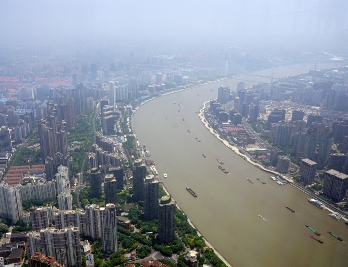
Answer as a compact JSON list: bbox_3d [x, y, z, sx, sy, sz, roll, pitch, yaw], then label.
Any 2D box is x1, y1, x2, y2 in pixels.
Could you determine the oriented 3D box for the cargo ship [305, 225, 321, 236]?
[{"bbox_3d":[358.570,251.090,861.100,8.500,7.000,45.000,-9,21,-28],"label":"cargo ship"}]

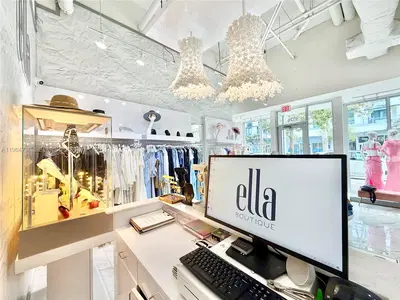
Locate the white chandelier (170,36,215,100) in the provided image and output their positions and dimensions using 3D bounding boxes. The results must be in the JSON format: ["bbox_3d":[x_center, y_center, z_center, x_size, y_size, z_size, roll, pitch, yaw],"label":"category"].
[{"bbox_3d":[-0.085,-0.945,1.840,0.500,0.630,0.500,0,0,0],"label":"white chandelier"}]

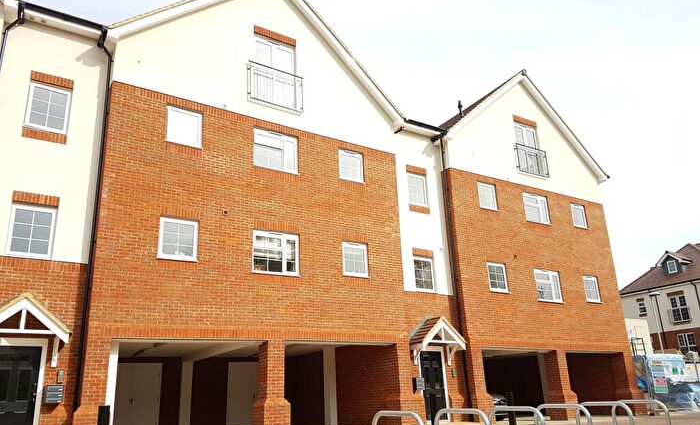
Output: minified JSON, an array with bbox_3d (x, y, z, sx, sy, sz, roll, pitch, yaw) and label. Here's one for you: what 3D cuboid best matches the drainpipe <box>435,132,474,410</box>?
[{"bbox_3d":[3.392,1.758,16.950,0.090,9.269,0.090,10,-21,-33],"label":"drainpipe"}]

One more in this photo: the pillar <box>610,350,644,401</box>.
[{"bbox_3d":[10.505,6.477,19.920,0.770,2.225,0.690,9,-21,-31],"label":"pillar"}]

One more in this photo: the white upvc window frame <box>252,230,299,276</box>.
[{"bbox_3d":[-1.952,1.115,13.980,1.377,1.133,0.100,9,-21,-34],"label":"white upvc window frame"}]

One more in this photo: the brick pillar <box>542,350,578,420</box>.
[{"bbox_3d":[7.195,5.903,17.968,0.690,2.180,0.690,9,-21,-31],"label":"brick pillar"}]

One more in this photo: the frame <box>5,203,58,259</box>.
[{"bbox_3d":[-6.600,0.410,10.912,0.798,1.047,0.090,10,-21,-33],"label":"frame"}]

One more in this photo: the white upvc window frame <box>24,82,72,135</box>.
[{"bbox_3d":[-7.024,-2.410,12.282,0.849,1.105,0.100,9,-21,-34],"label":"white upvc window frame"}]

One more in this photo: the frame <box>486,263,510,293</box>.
[{"bbox_3d":[4.953,2.198,17.580,0.870,0.946,0.090,9,-21,-31],"label":"frame"}]

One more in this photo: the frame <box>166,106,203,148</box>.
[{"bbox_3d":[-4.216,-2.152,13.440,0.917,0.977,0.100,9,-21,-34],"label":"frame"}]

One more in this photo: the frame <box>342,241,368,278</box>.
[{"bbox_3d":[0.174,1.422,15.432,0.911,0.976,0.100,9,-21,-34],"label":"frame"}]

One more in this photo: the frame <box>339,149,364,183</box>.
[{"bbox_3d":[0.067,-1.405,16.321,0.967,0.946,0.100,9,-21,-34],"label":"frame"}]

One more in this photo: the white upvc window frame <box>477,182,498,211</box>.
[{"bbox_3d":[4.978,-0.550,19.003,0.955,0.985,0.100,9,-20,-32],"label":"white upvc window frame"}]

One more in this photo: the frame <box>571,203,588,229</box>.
[{"bbox_3d":[9.168,0.173,21.017,0.870,0.952,0.090,9,-21,-31],"label":"frame"}]

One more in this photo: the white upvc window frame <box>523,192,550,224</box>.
[{"bbox_3d":[7.009,-0.118,19.714,1.342,1.096,0.090,9,-21,-31],"label":"white upvc window frame"}]

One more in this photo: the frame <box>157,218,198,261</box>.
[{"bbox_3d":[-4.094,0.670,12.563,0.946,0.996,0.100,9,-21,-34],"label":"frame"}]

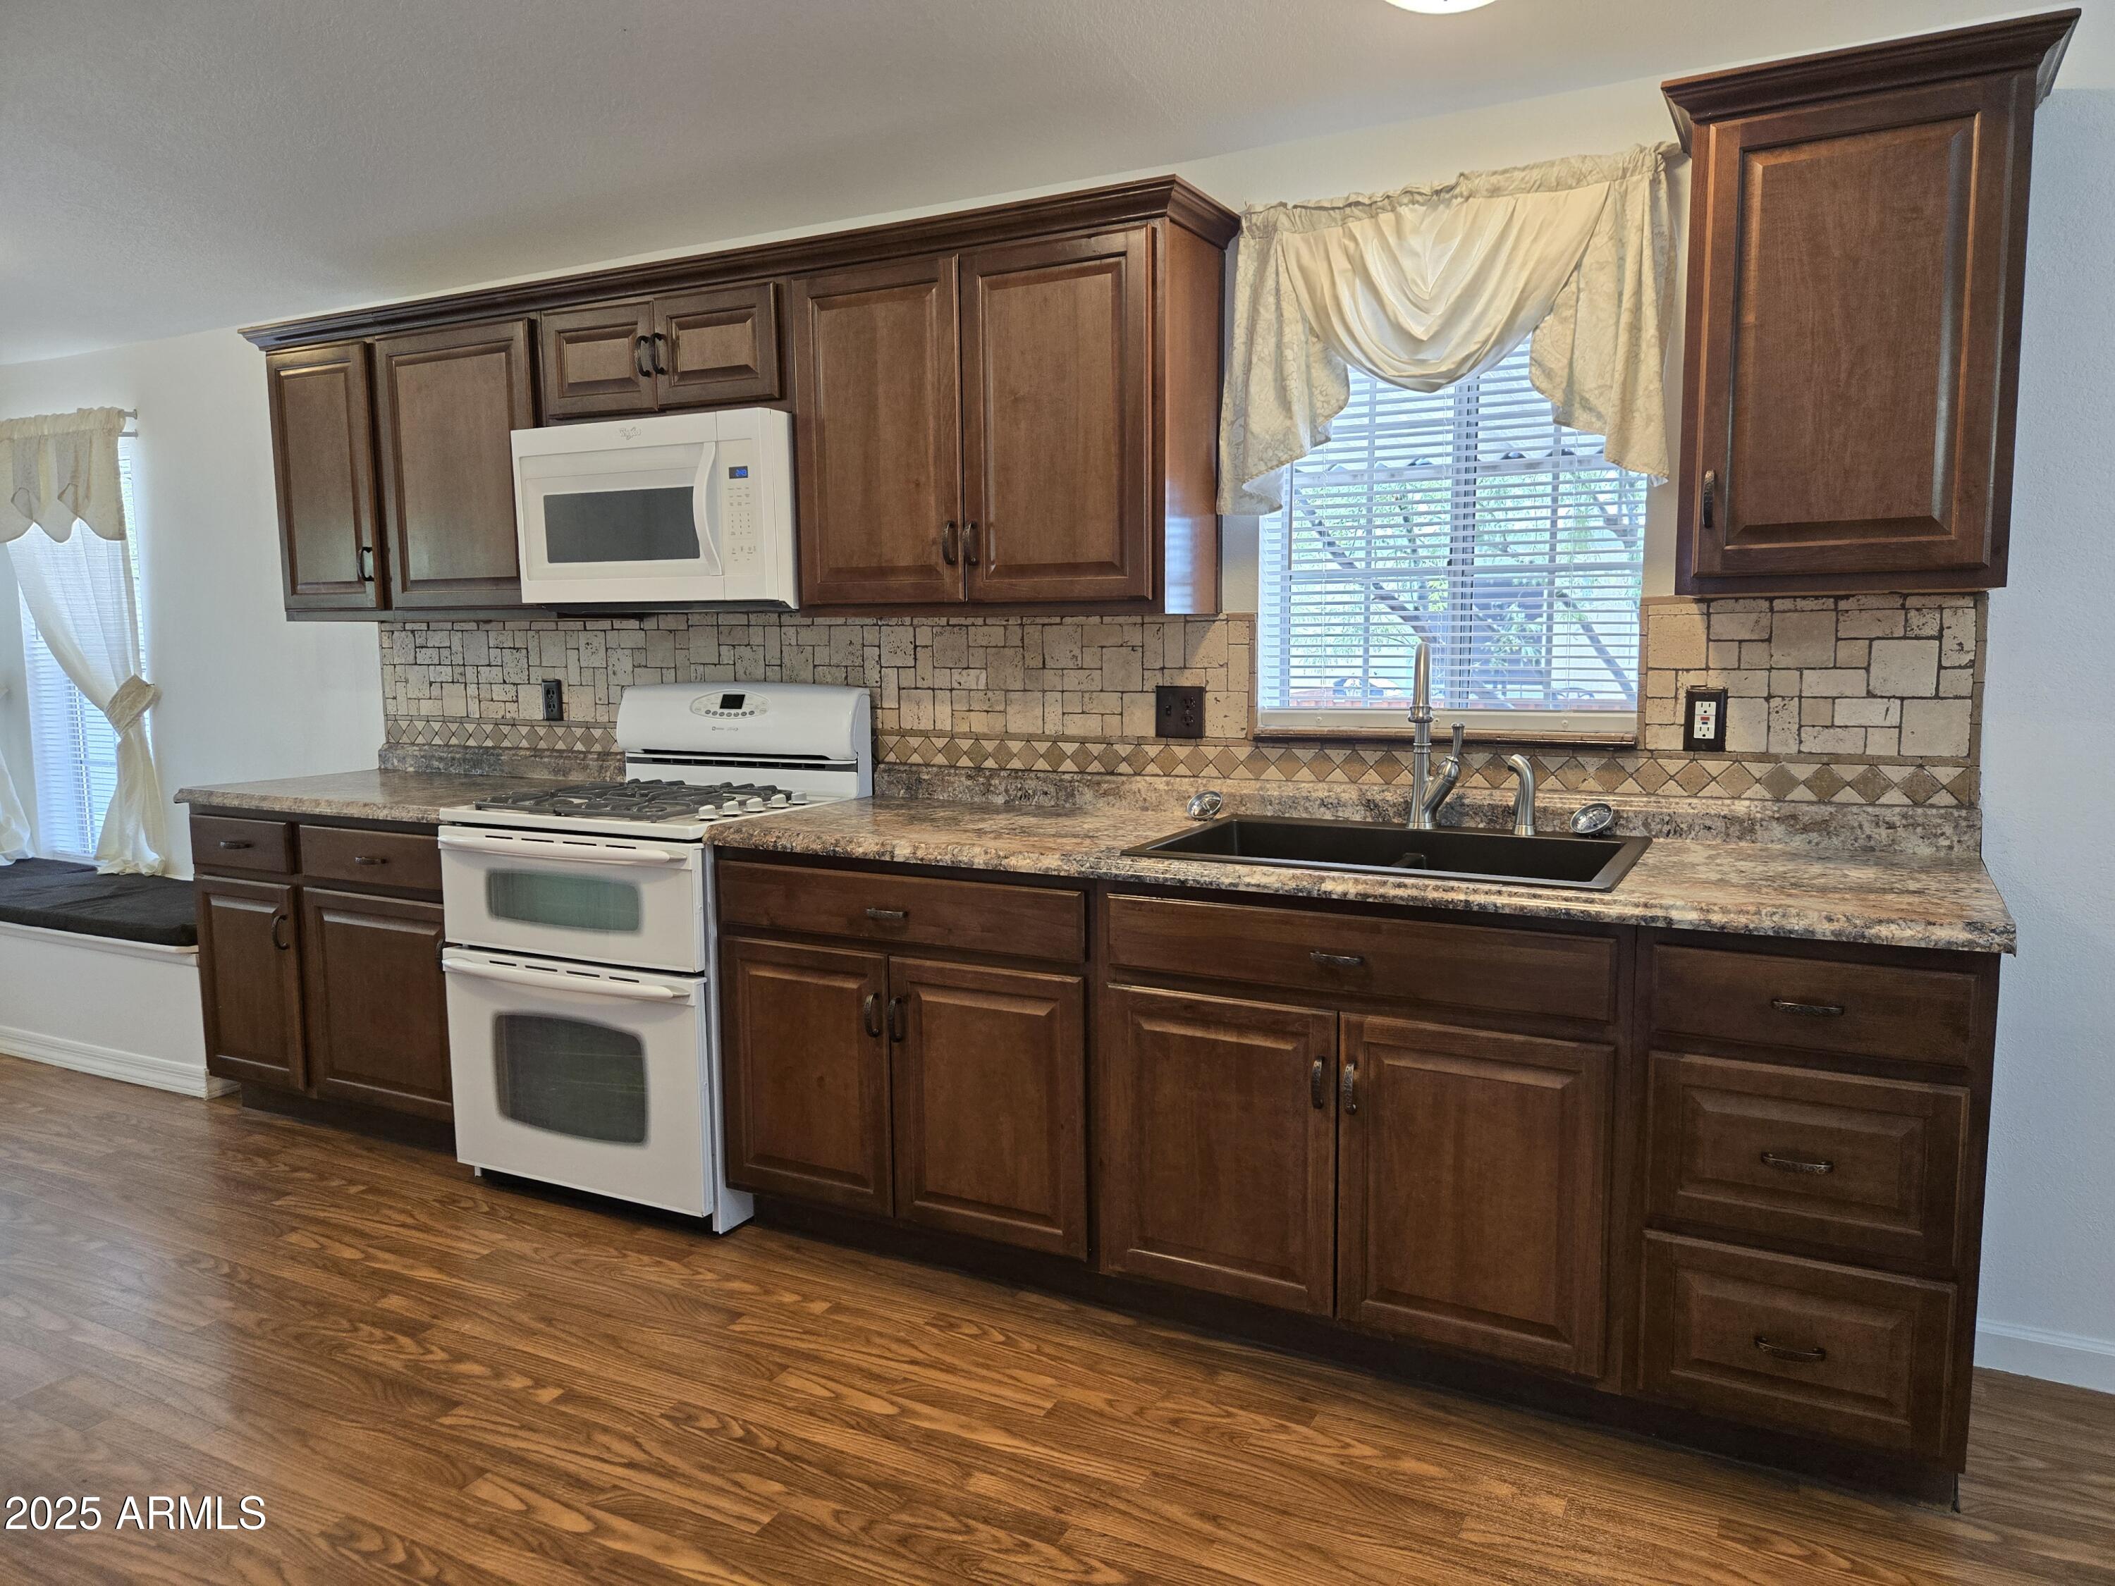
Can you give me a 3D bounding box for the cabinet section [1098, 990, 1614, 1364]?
[{"bbox_3d":[0.610,0.613,2.648,0.875,0.565,0.570,3,7,27],"label":"cabinet section"}]

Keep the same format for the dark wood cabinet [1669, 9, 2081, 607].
[{"bbox_3d":[1.299,-0.742,2.329,0.552,0.816,0.343,3,7,28],"label":"dark wood cabinet"}]

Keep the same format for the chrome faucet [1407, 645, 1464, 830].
[{"bbox_3d":[0.726,-0.103,2.722,0.115,0.370,0.245,2,6,18],"label":"chrome faucet"}]

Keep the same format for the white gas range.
[{"bbox_3d":[-0.963,0.349,3.406,0.770,1.185,0.705,3,7,28],"label":"white gas range"}]

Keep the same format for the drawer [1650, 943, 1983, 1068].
[{"bbox_3d":[1.181,0.284,2.217,0.404,0.130,0.480,3,7,28],"label":"drawer"}]

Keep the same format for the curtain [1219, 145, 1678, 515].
[{"bbox_3d":[0.740,-0.876,2.748,0.873,0.615,0.100,3,7,28],"label":"curtain"}]

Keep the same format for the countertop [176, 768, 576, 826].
[{"bbox_3d":[-1.769,0.001,3.863,1.100,0.048,0.645,3,7,28],"label":"countertop"}]

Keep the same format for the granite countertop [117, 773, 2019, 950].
[{"bbox_3d":[-0.402,0.071,3.147,4.190,0.048,0.645,3,7,28],"label":"granite countertop"}]

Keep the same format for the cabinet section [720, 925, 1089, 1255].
[{"bbox_3d":[-0.196,0.573,3.068,0.885,0.565,0.570,3,7,27],"label":"cabinet section"}]

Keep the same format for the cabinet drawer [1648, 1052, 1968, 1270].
[{"bbox_3d":[1.183,0.510,2.241,0.407,0.261,0.480,3,7,28],"label":"cabinet drawer"}]

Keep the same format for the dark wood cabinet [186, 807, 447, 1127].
[{"bbox_3d":[-1.758,0.446,3.900,1.053,0.853,0.654,3,7,28],"label":"dark wood cabinet"}]

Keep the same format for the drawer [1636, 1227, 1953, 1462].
[{"bbox_3d":[1.184,0.787,2.270,0.404,0.254,0.480,3,7,28],"label":"drawer"}]

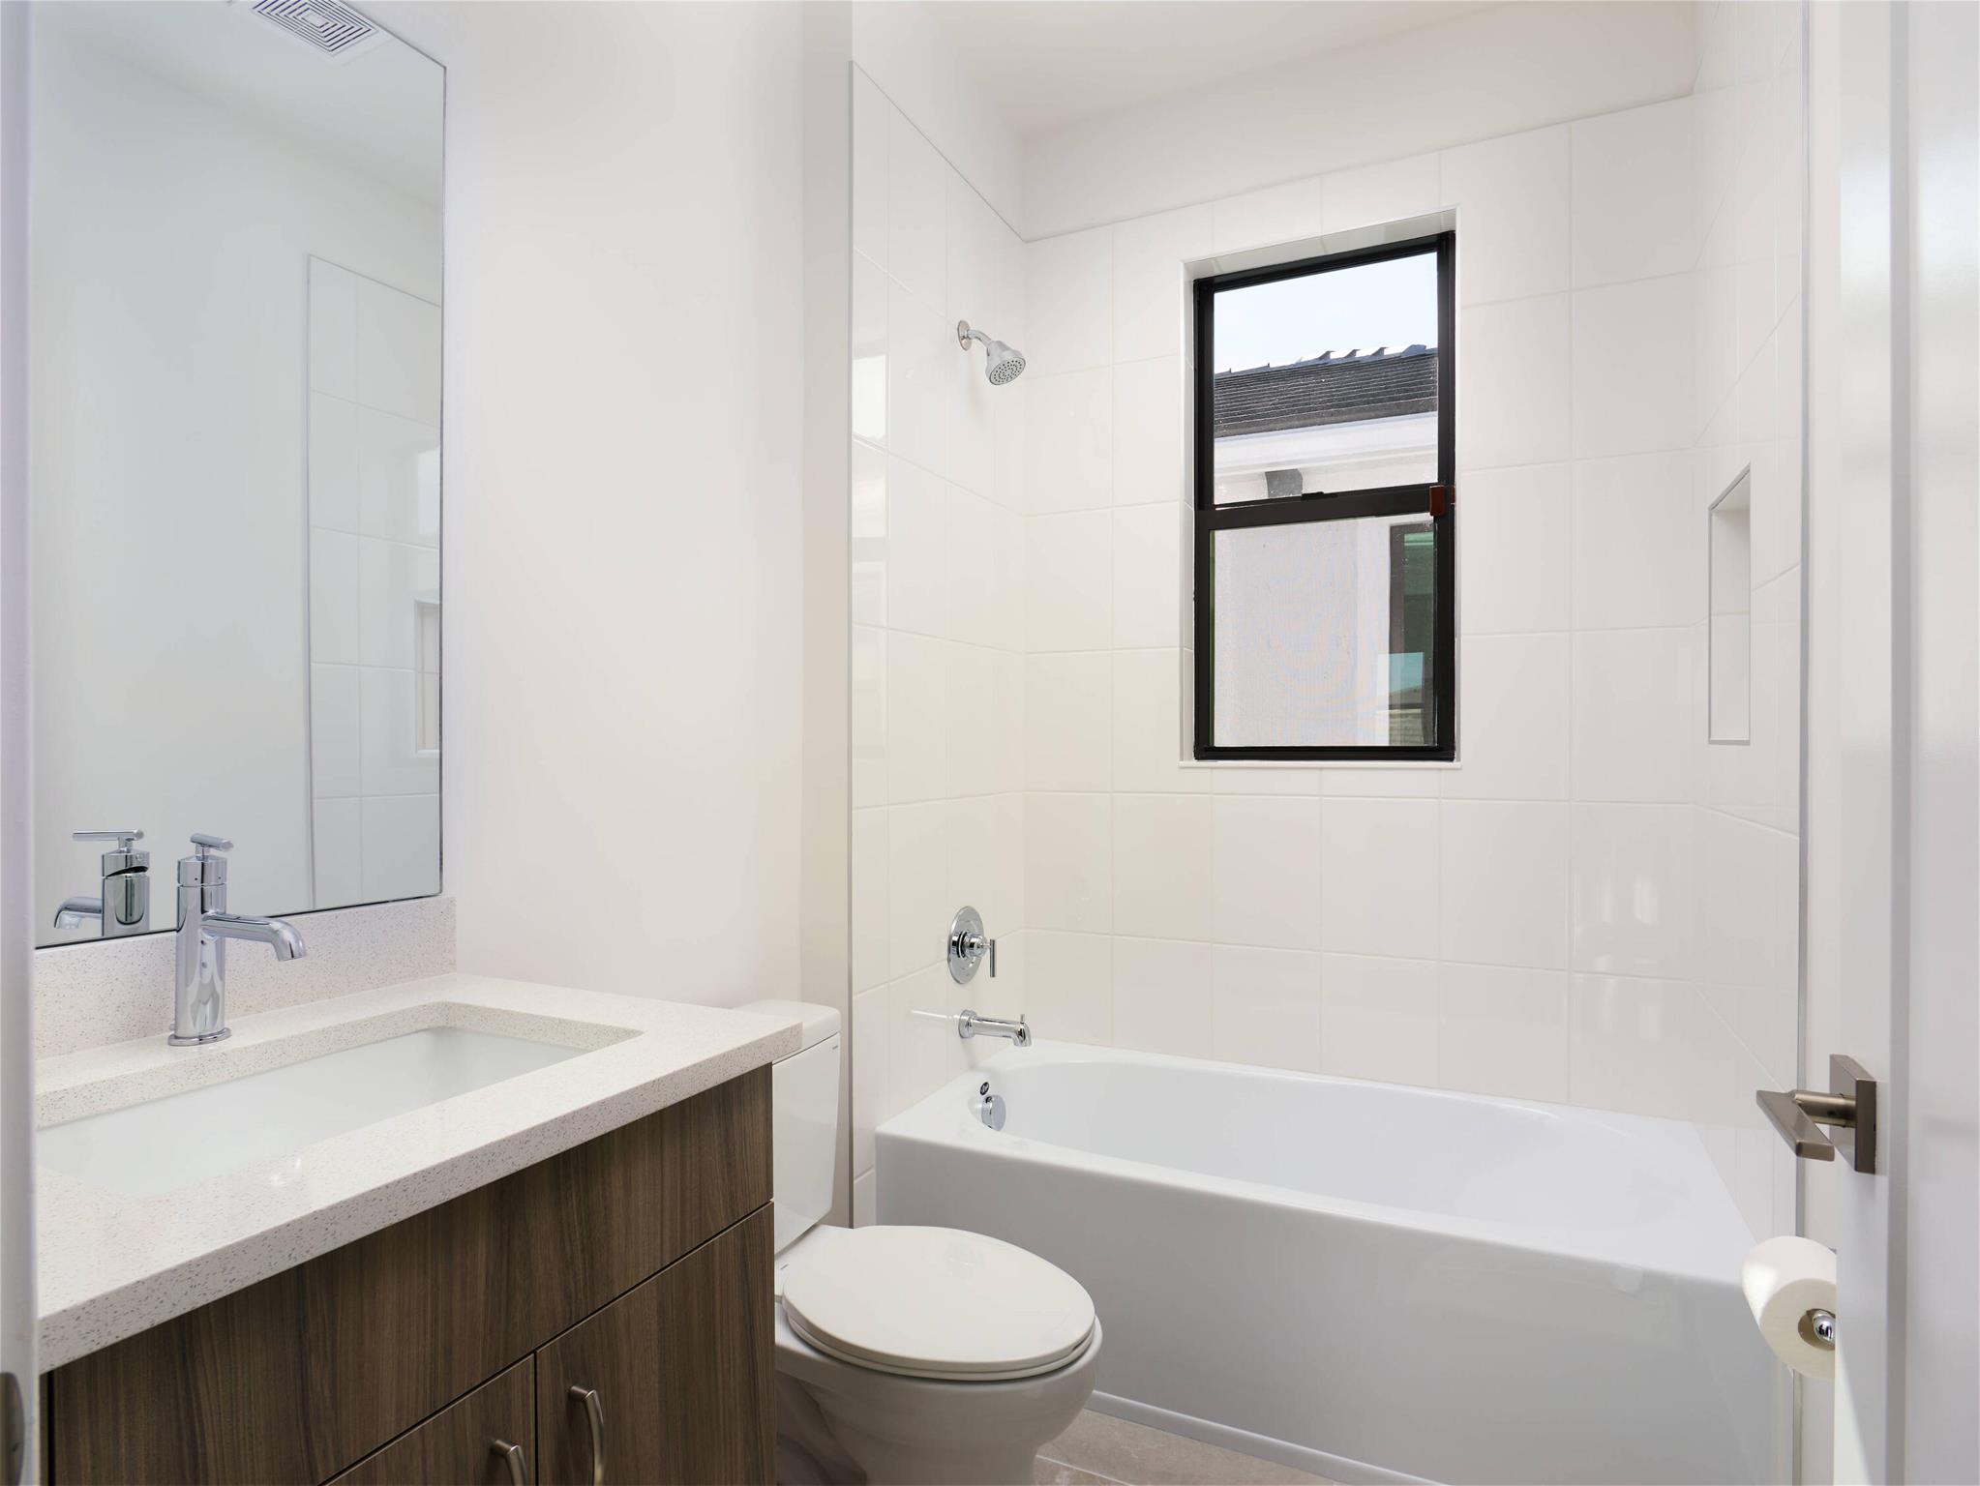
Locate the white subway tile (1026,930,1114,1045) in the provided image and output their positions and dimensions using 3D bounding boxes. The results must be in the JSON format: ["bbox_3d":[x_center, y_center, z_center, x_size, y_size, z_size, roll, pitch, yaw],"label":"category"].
[{"bbox_3d":[0.207,0.633,2.699,0.246,0.284,0.010,0,0,26],"label":"white subway tile"}]

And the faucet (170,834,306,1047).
[{"bbox_3d":[-0.743,0.196,1.016,0.189,0.207,0.066,0,0,26],"label":"faucet"}]

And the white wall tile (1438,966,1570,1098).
[{"bbox_3d":[1.116,0.627,2.241,0.253,0.278,0.010,0,0,26],"label":"white wall tile"}]

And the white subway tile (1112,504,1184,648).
[{"bbox_3d":[0.396,-0.414,2.575,0.182,0.360,0.010,0,0,25],"label":"white subway tile"}]

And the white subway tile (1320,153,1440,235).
[{"bbox_3d":[0.894,-1.261,2.366,0.256,0.131,0.010,0,0,26],"label":"white subway tile"}]

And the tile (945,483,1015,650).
[{"bbox_3d":[-0.020,-0.415,2.496,0.010,0.361,0.376,0,0,26],"label":"tile"}]

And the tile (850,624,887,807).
[{"bbox_3d":[-0.238,-0.052,2.041,0.010,0.360,0.127,0,0,25],"label":"tile"}]

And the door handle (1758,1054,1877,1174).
[{"bbox_3d":[0.598,0.274,0.740,0.066,0.068,0.148,0,0,26],"label":"door handle"}]

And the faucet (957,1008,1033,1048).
[{"bbox_3d":[0.018,0.655,2.369,0.171,0.074,0.066,0,0,26],"label":"faucet"}]

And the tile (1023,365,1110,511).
[{"bbox_3d":[0.205,-0.782,2.696,0.246,0.364,0.010,0,0,26],"label":"tile"}]

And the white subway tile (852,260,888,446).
[{"bbox_3d":[-0.239,-0.773,2.036,0.010,0.361,0.129,0,0,26],"label":"white subway tile"}]

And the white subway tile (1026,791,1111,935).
[{"bbox_3d":[0.205,0.306,2.674,0.246,0.361,0.010,0,0,26],"label":"white subway tile"}]

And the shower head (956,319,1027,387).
[{"bbox_3d":[0.010,-0.904,2.368,0.158,0.157,0.090,0,0,25],"label":"shower head"}]

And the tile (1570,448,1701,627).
[{"bbox_3d":[1.336,-0.419,2.149,0.215,0.362,0.010,0,0,26],"label":"tile"}]

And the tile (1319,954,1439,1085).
[{"bbox_3d":[0.888,0.627,2.350,0.253,0.278,0.010,0,0,26],"label":"tile"}]

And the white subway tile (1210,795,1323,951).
[{"bbox_3d":[0.664,0.309,2.480,0.256,0.364,0.010,0,0,26],"label":"white subway tile"}]

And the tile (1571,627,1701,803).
[{"bbox_3d":[1.336,-0.055,2.151,0.215,0.362,0.010,0,0,26],"label":"tile"}]

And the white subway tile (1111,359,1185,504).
[{"bbox_3d":[0.401,-0.782,2.603,0.186,0.364,0.010,0,0,26],"label":"white subway tile"}]

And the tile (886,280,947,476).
[{"bbox_3d":[-0.157,-0.774,2.209,0.010,0.361,0.256,0,0,26],"label":"tile"}]

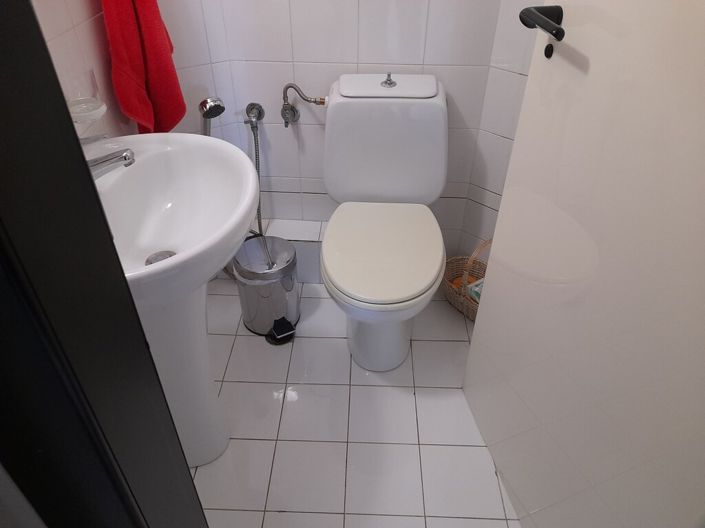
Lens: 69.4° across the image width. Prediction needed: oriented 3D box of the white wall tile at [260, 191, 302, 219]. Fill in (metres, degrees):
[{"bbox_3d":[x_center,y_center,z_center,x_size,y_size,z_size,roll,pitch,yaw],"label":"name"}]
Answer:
[{"bbox_3d":[-0.288,-0.217,1.936,0.202,0.122,0.012,1,38,1],"label":"white wall tile"}]

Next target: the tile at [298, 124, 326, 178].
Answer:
[{"bbox_3d":[-0.086,-0.394,1.804,0.204,0.206,0.010,2,38,1],"label":"tile"}]

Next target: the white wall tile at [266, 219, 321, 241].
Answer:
[{"bbox_3d":[-0.220,-0.123,1.926,0.201,0.010,0.139,2,38,1],"label":"white wall tile"}]

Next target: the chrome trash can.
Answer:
[{"bbox_3d":[-0.281,0.087,1.739,0.210,0.286,0.252,-12,40,-15],"label":"chrome trash can"}]

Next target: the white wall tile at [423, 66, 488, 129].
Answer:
[{"bbox_3d":[0.324,-0.540,1.657,0.202,0.202,0.012,1,38,1],"label":"white wall tile"}]

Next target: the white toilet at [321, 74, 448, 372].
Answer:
[{"bbox_3d":[0.097,-0.096,1.569,0.379,0.792,0.697,2,38,1],"label":"white toilet"}]

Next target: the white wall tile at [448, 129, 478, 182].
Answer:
[{"bbox_3d":[0.326,-0.383,1.796,0.210,0.206,0.010,2,38,1],"label":"white wall tile"}]

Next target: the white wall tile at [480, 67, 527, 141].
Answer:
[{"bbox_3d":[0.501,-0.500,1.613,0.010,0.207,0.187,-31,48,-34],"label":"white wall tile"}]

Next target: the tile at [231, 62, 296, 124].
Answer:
[{"bbox_3d":[-0.286,-0.557,1.670,0.202,0.202,0.012,1,38,1],"label":"tile"}]

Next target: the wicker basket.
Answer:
[{"bbox_3d":[0.456,0.034,1.805,0.185,0.294,0.322,-25,45,-29],"label":"wicker basket"}]

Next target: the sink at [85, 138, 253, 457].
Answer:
[{"bbox_3d":[-0.405,0.169,1.221,0.433,0.792,0.554,2,38,1],"label":"sink"}]

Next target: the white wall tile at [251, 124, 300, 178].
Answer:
[{"bbox_3d":[-0.290,-0.400,1.807,0.204,0.206,0.010,2,38,1],"label":"white wall tile"}]

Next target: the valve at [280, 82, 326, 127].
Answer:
[{"bbox_3d":[-0.157,-0.511,1.636,0.143,0.147,0.085,1,38,1],"label":"valve"}]

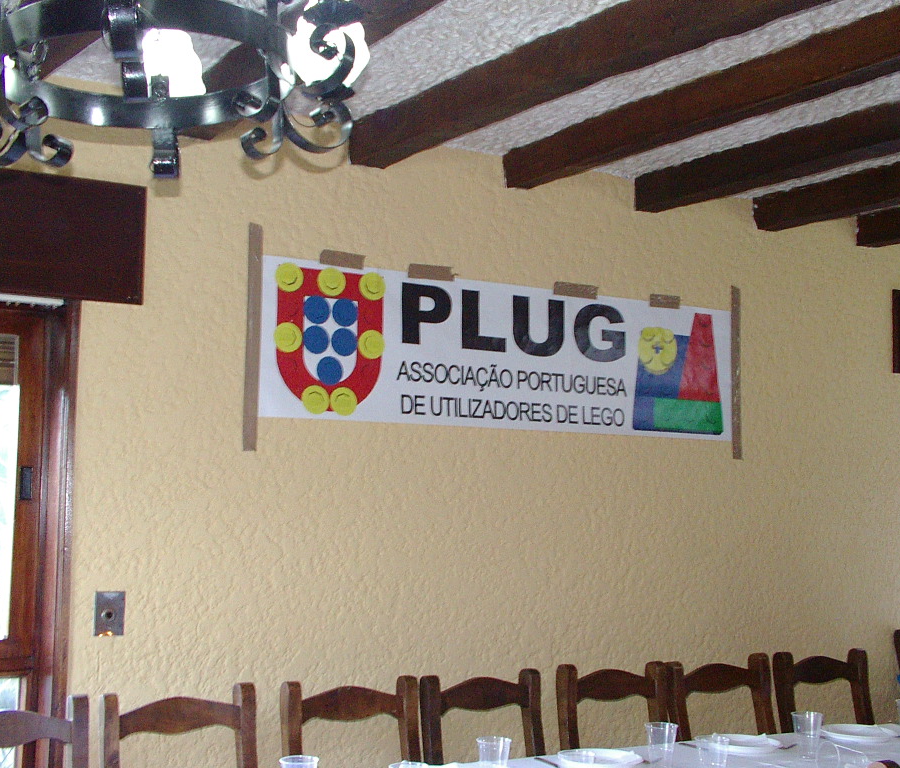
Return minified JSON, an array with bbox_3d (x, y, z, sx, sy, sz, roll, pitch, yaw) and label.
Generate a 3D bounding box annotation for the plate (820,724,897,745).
[{"bbox_3d":[1.181,1.017,3.936,0.216,0.024,0.216,1,-5,0],"label":"plate"}]

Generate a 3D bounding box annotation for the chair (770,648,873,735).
[{"bbox_3d":[1.424,1.395,4.672,0.430,0.905,0.450,4,-6,-29],"label":"chair"}]

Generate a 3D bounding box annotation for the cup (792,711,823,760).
[{"bbox_3d":[0.956,0.938,3.630,0.086,0.120,0.086,1,-5,0],"label":"cup"}]

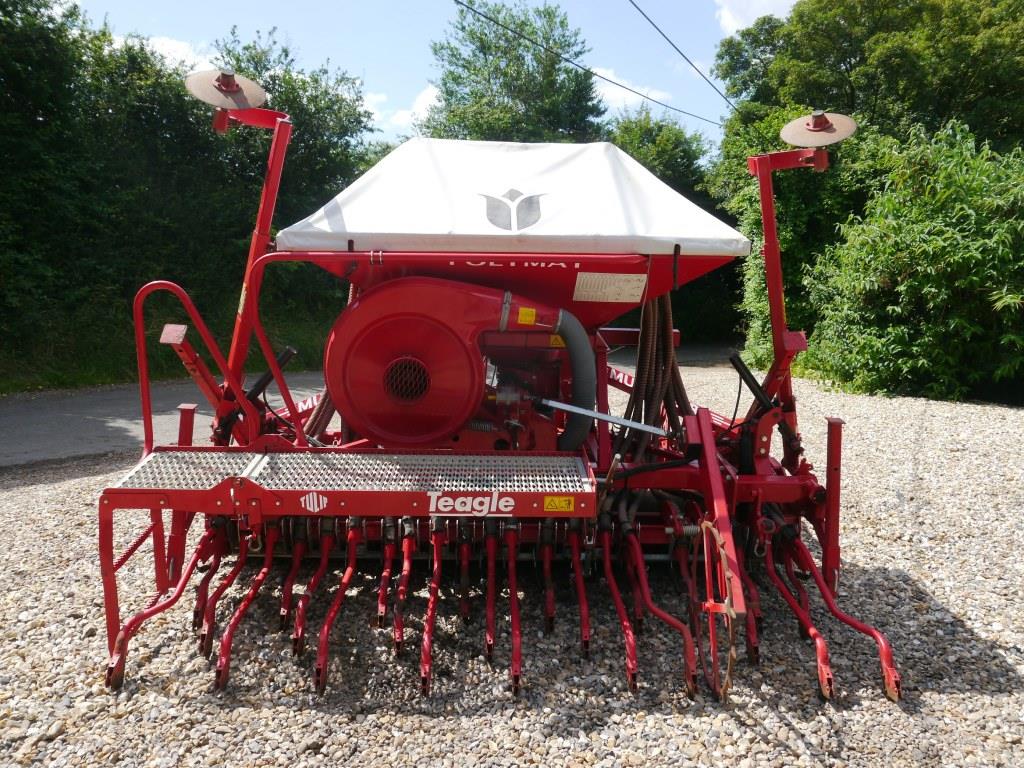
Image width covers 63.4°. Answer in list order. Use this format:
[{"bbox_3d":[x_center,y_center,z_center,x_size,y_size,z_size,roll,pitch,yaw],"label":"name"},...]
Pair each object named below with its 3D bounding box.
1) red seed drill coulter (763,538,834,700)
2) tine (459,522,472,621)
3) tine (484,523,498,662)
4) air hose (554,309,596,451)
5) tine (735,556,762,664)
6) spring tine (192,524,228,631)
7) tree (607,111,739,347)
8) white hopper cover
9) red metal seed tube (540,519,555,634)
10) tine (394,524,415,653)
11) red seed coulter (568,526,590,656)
[{"bbox_3d":[1.157,0.924,3.371,0.063,0.368,0.721,0,10,0],"label":"red seed drill coulter"},{"bbox_3d":[-0.192,0.790,3.450,0.054,0.361,0.178,0,12,-1],"label":"tine"},{"bbox_3d":[-0.087,0.867,3.533,0.046,0.403,0.540,0,10,0],"label":"tine"},{"bbox_3d":[0.290,0.009,3.784,0.205,0.707,0.140,0,10,0],"label":"air hose"},{"bbox_3d":[0.946,0.876,3.345,0.058,0.356,0.391,0,12,-1],"label":"tine"},{"bbox_3d":[-1.255,0.810,3.450,0.130,0.402,0.185,0,12,-1],"label":"spring tine"},{"bbox_3d":[2.907,-2.907,15.000,2.900,4.200,2.800,0,12,-1],"label":"tree"},{"bbox_3d":[0.011,-0.917,4.039,2.022,0.539,1.070,0,10,0],"label":"white hopper cover"},{"bbox_3d":[0.152,0.810,3.450,0.052,0.418,0.190,0,12,-1],"label":"red metal seed tube"},{"bbox_3d":[-0.440,0.817,3.345,0.047,0.388,0.398,0,12,-1],"label":"tine"},{"bbox_3d":[0.288,0.866,3.533,0.062,0.363,0.540,0,10,0],"label":"red seed coulter"}]

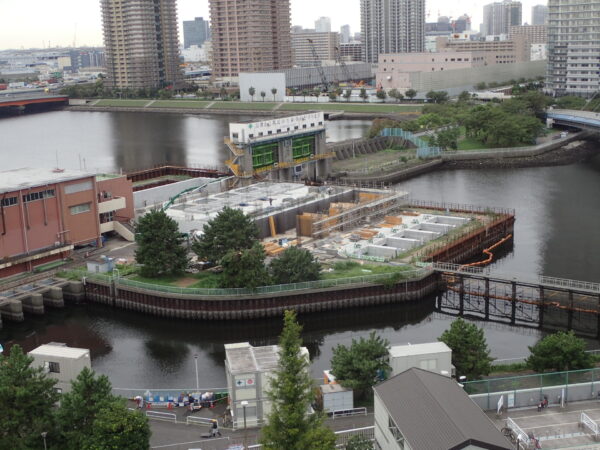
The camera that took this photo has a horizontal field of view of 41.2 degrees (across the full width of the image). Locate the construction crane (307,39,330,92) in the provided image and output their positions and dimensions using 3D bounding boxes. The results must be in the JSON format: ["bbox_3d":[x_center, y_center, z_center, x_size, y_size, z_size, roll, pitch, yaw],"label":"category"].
[{"bbox_3d":[11.494,-98.056,490.366,15.000,32.300,6.000,-2,13,0],"label":"construction crane"}]

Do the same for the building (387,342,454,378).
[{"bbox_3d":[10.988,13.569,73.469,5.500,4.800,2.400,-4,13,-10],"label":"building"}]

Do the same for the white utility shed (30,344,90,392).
[{"bbox_3d":[-22.701,14.484,76.031,5.400,5.400,2.400,2,13,16],"label":"white utility shed"}]

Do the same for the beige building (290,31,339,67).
[{"bbox_3d":[14.816,-182.686,850.817,48.000,44.000,20.000,5,14,27],"label":"beige building"}]

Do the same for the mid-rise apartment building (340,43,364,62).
[{"bbox_3d":[67.631,-208.821,975.756,34.000,29.500,15.000,5,15,29],"label":"mid-rise apartment building"}]

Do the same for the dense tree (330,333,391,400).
[{"bbox_3d":[5.626,13.349,73.580,5.400,6.750,5.400,-2,13,0],"label":"dense tree"}]

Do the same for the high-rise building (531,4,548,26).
[{"bbox_3d":[485.119,-398.616,1617.993,24.000,91.300,24.000,-2,13,-1],"label":"high-rise building"}]

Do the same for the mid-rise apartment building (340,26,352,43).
[{"bbox_3d":[112.386,-452.769,1944.834,20.000,70.000,19.000,6,15,32],"label":"mid-rise apartment building"}]

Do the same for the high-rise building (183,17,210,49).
[{"bbox_3d":[-160.340,-279.225,1231.481,33.000,76.000,28.000,-1,13,3],"label":"high-rise building"}]

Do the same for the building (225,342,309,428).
[{"bbox_3d":[-2.936,14.082,71.009,6.600,5.300,5.600,-4,13,-9],"label":"building"}]

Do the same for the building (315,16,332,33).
[{"bbox_3d":[59.776,-485.554,2042.275,32.000,94.000,28.000,6,15,32],"label":"building"}]

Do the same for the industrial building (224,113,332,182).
[{"bbox_3d":[-4.528,-19.796,204.256,7.000,15.400,33.500,7,16,35],"label":"industrial building"}]

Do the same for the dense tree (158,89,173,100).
[{"bbox_3d":[-84.038,-81.358,498.698,8.600,7.800,8.600,-2,13,0],"label":"dense tree"}]

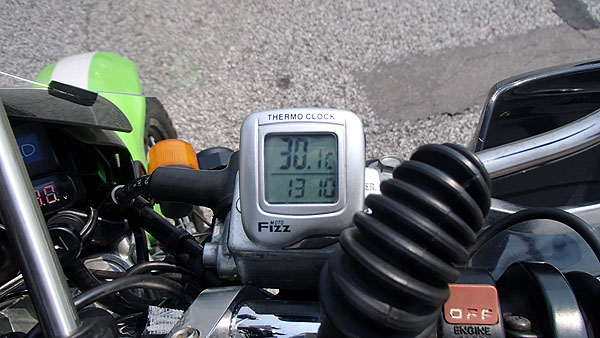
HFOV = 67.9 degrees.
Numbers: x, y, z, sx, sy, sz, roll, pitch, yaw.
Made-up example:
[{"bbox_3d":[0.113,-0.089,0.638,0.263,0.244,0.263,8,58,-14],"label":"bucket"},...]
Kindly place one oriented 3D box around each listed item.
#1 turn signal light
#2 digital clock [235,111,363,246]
[{"bbox_3d":[-0.152,0.008,0.535,0.060,0.056,0.070,-8,52,-6],"label":"turn signal light"},{"bbox_3d":[0.001,0.004,0.179,0.049,0.018,0.054,0,77,0],"label":"digital clock"}]

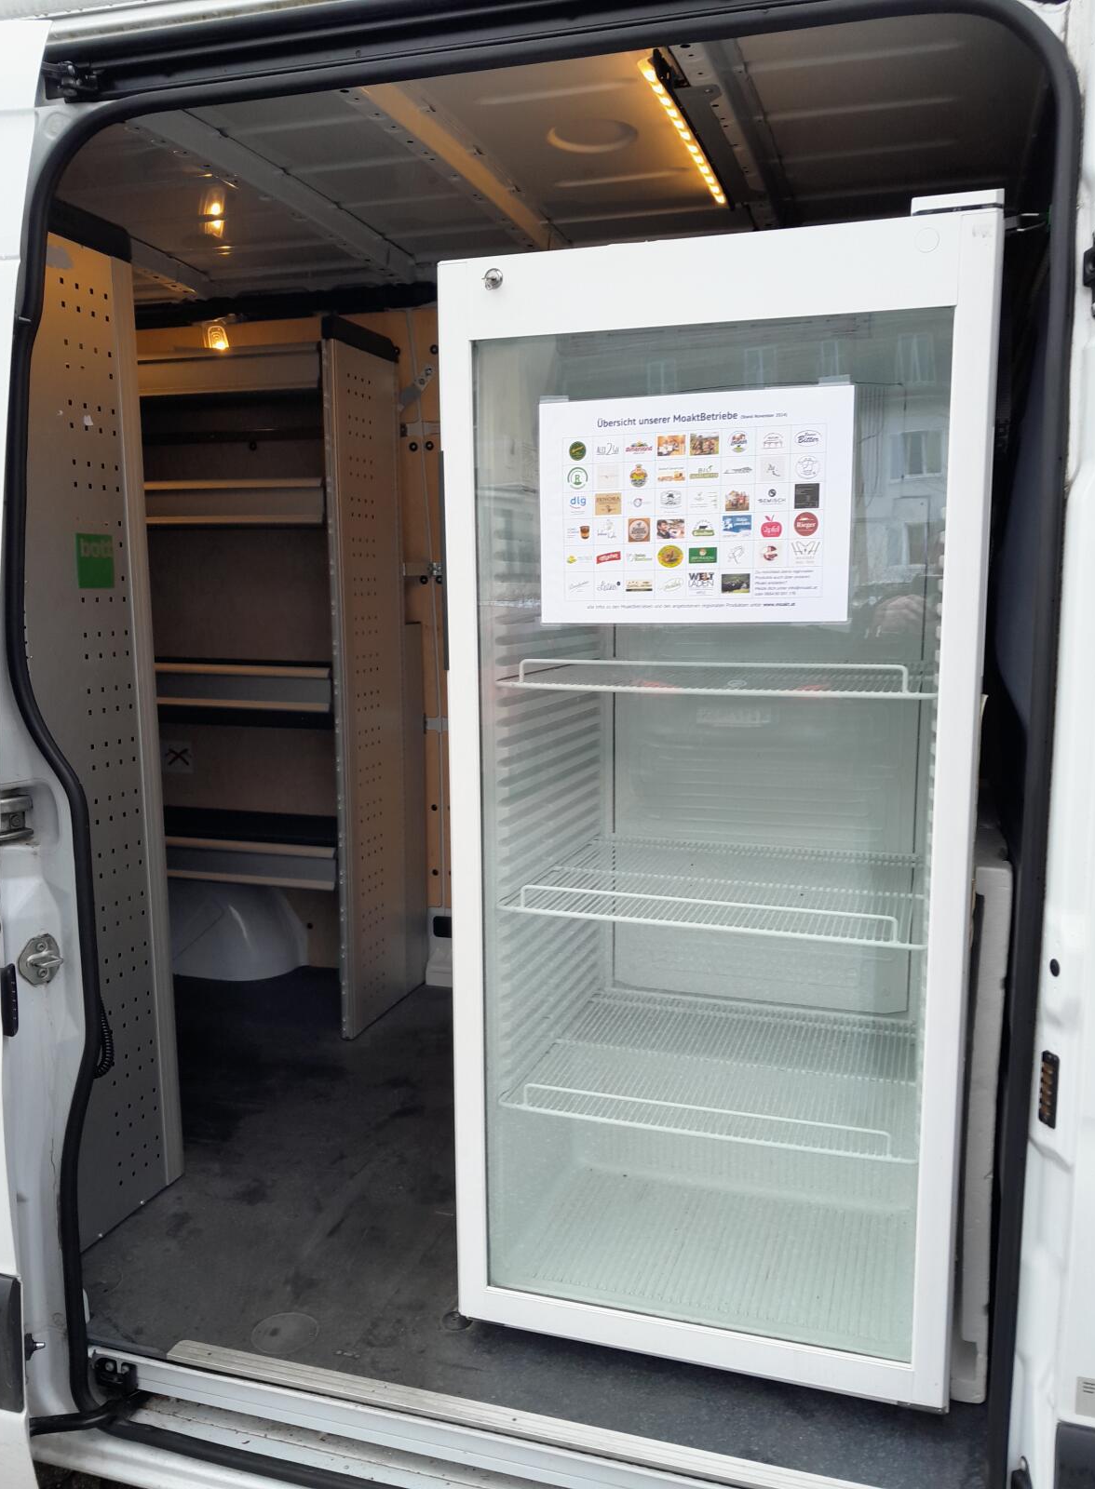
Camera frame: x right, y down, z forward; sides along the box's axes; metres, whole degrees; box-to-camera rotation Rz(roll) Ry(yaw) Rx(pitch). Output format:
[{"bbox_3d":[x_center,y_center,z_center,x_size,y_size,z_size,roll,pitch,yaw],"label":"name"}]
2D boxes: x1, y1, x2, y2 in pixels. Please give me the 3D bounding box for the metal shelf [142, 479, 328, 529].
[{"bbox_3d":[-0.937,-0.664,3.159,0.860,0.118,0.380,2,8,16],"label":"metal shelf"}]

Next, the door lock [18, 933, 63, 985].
[{"bbox_3d":[-0.731,0.312,1.618,0.034,0.071,0.061,7,11,41],"label":"door lock"}]

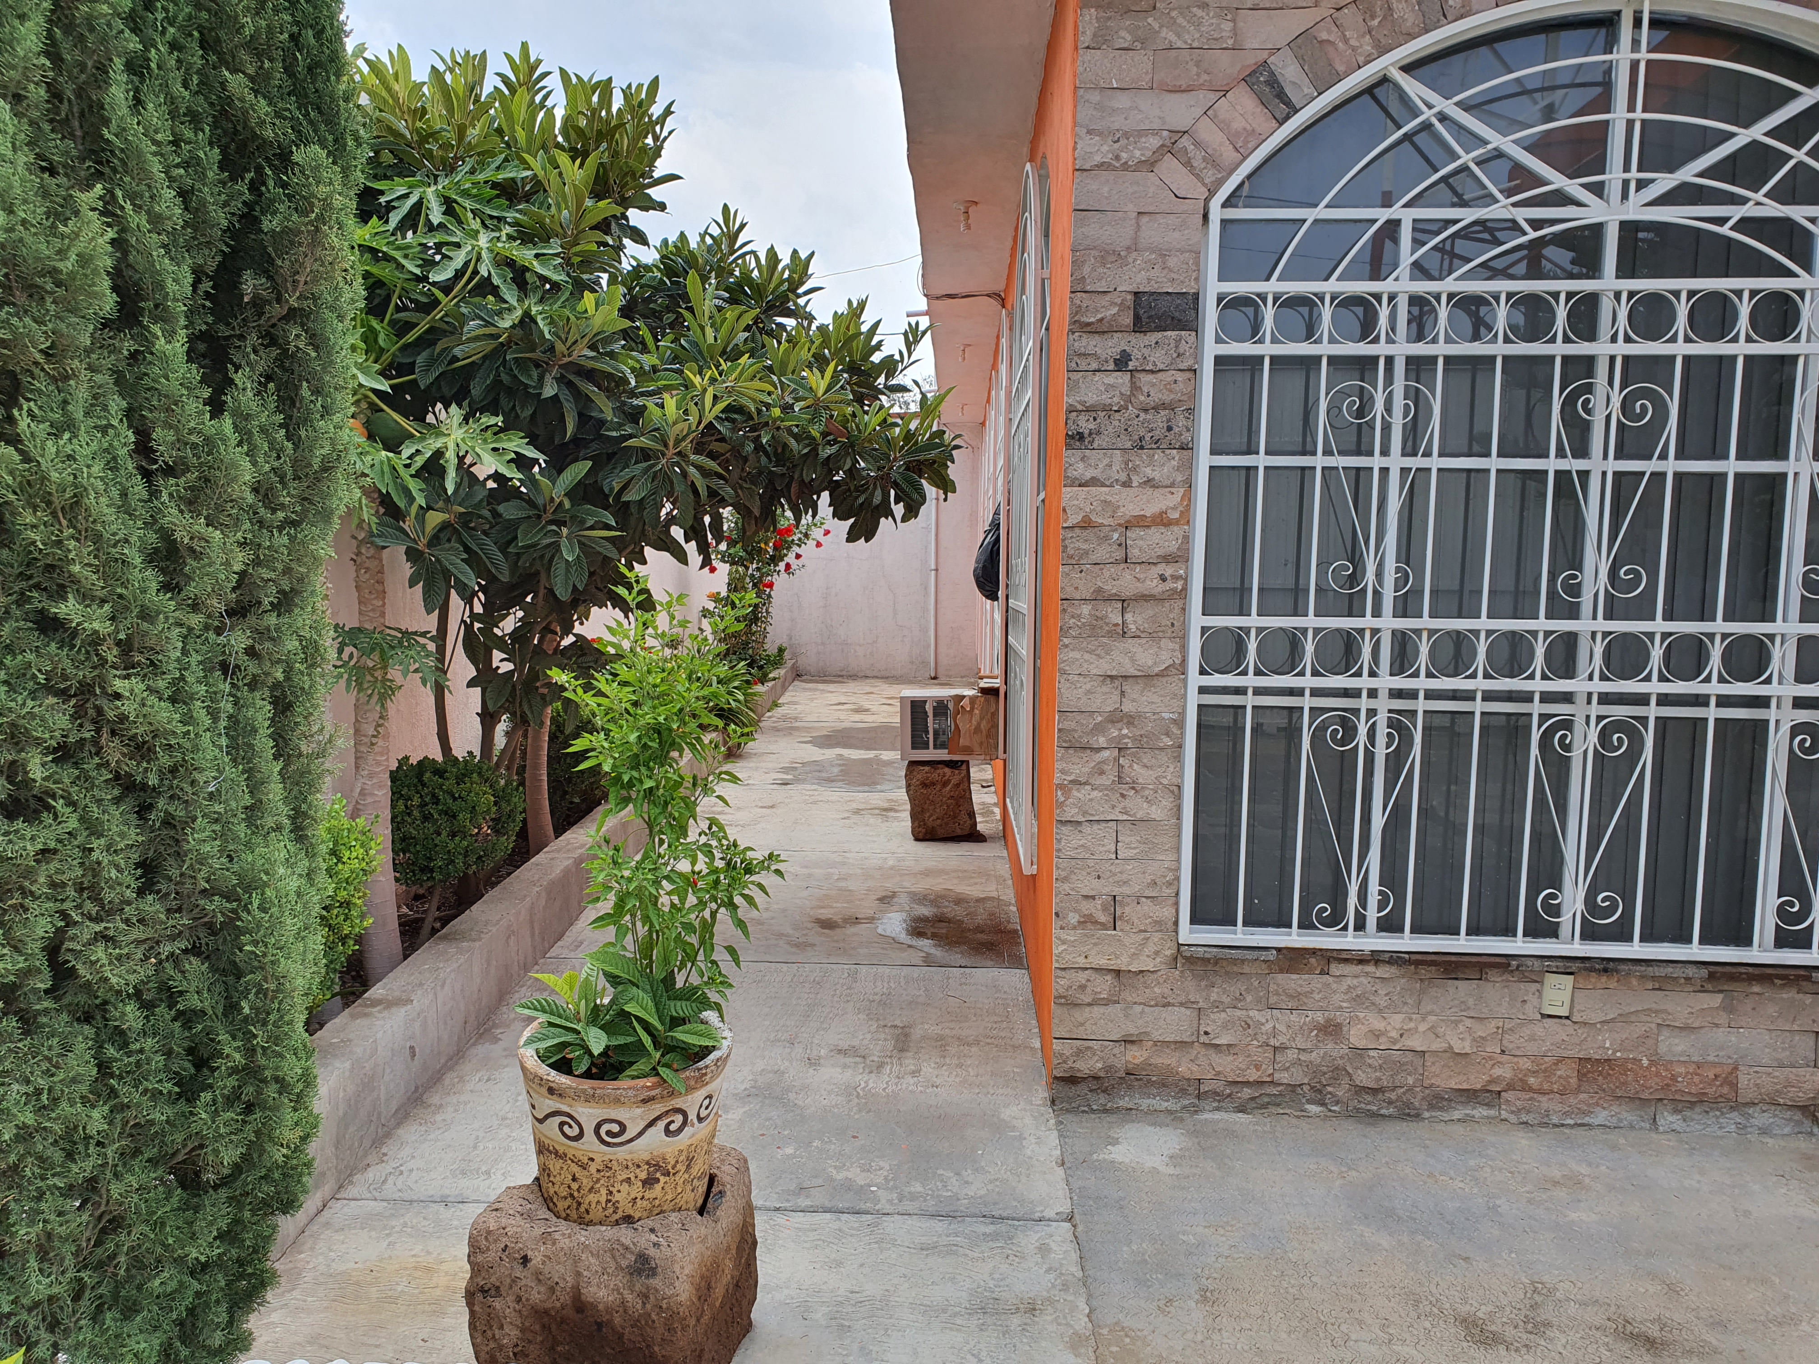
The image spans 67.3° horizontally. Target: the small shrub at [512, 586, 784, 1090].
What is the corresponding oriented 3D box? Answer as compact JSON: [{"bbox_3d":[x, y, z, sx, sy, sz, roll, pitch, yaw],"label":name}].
[{"bbox_3d":[-0.462,0.258,2.418,0.460,0.860,0.430,1,8,1],"label":"small shrub"}]

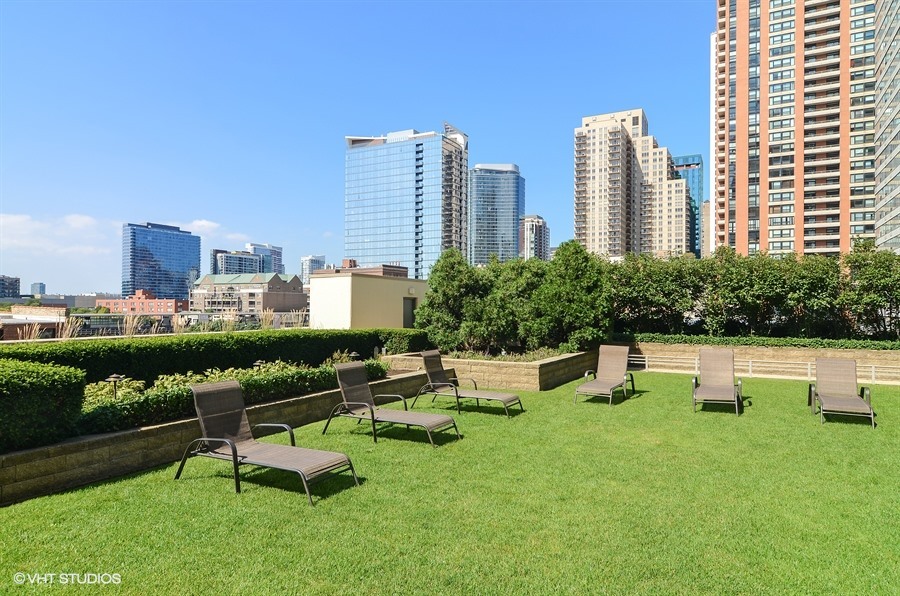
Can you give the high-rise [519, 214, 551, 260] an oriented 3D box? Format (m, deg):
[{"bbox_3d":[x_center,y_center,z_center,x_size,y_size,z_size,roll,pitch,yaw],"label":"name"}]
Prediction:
[{"bbox_3d":[72.329,-22.586,446.320,19.000,91.000,26.000,0,-1,26],"label":"high-rise"}]

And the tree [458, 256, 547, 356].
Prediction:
[{"bbox_3d":[1.343,0.192,13.400,2.250,2.507,2.100,0,-1,0],"label":"tree"}]

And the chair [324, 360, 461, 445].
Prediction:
[{"bbox_3d":[-0.827,1.467,7.485,1.879,0.997,0.813,0,-1,30],"label":"chair"}]

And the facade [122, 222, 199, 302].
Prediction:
[{"bbox_3d":[-287.069,-23.526,525.014,21.000,89.486,68.000,0,-1,30],"label":"facade"}]

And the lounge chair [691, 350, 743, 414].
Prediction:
[{"bbox_3d":[4.569,1.384,8.952,0.734,0.901,1.727,0,-1,28],"label":"lounge chair"}]

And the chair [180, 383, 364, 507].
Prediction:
[{"bbox_3d":[-1.923,1.439,5.538,1.879,0.981,0.813,0,-1,28],"label":"chair"}]

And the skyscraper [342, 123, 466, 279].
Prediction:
[{"bbox_3d":[-18.984,-25.962,233.450,48.800,90.000,25.000,0,-1,26],"label":"skyscraper"}]

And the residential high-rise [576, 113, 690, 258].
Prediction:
[{"bbox_3d":[87.676,-31.248,249.414,47.000,101.500,40.000,0,-1,26],"label":"residential high-rise"}]

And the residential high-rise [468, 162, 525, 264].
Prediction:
[{"bbox_3d":[40.072,-45.438,458.255,42.000,137.000,26.000,0,-1,13],"label":"residential high-rise"}]

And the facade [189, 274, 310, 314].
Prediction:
[{"bbox_3d":[-83.080,3.244,215.190,44.500,22.120,21.000,0,-1,30],"label":"facade"}]

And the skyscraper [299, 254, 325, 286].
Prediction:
[{"bbox_3d":[-173.746,-14.499,666.098,15.000,76.055,28.000,0,-1,30],"label":"skyscraper"}]

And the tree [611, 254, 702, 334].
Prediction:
[{"bbox_3d":[6.717,0.022,17.043,2.843,2.747,2.400,0,-1,26],"label":"tree"}]

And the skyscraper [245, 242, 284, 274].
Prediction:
[{"bbox_3d":[-216.562,-19.230,611.414,17.000,83.736,39.000,0,-1,30],"label":"skyscraper"}]

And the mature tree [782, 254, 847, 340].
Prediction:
[{"bbox_3d":[9.159,-0.038,13.200,1.650,2.217,1.600,0,-1,27],"label":"mature tree"}]

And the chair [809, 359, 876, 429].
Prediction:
[{"bbox_3d":[6.644,1.566,8.901,0.813,0.875,1.990,-1,-1,32],"label":"chair"}]

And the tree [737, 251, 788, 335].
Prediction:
[{"bbox_3d":[9.385,0.009,15.736,1.608,2.736,1.700,0,-1,26],"label":"tree"}]

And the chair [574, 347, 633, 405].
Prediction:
[{"bbox_3d":[3.123,1.524,10.550,0.813,1.004,1.879,0,-1,30],"label":"chair"}]

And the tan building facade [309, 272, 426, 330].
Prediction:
[{"bbox_3d":[-2.846,0.635,21.492,2.000,2.942,6.000,0,-1,30],"label":"tan building facade"}]

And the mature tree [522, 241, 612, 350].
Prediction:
[{"bbox_3d":[2.960,-0.050,13.200,2.250,2.797,2.100,0,-1,27],"label":"mature tree"}]

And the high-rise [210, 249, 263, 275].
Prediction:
[{"bbox_3d":[-240.303,-15.514,596.181,43.000,81.000,36.000,1,-1,-34],"label":"high-rise"}]

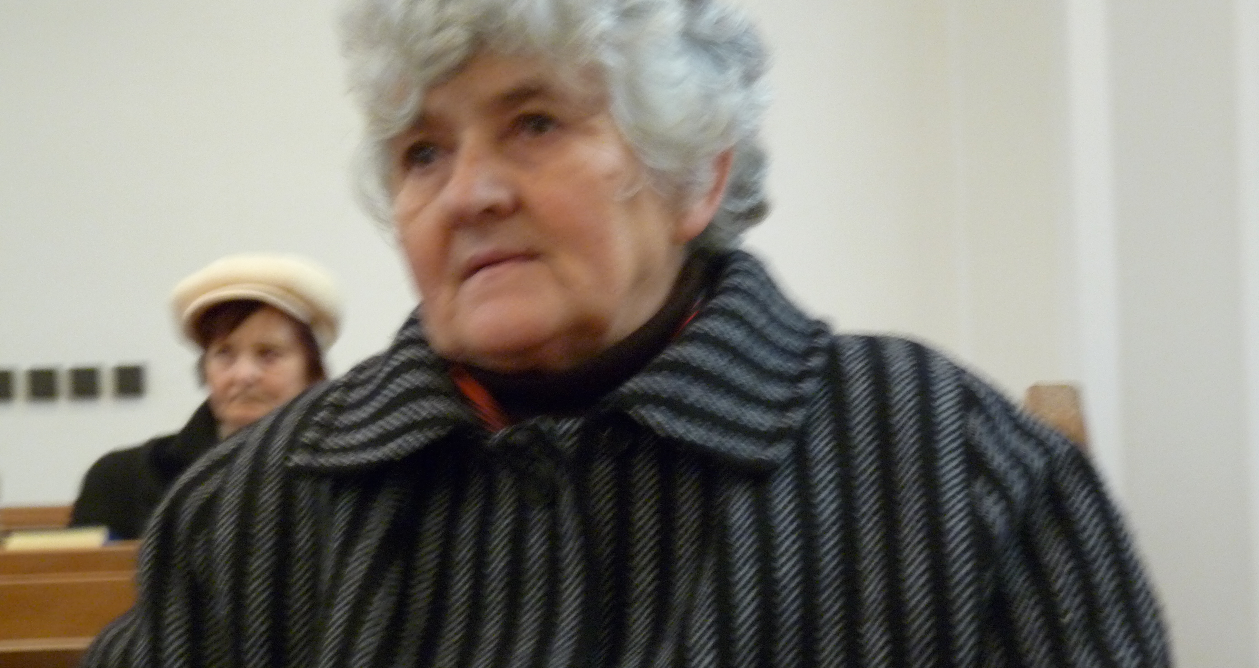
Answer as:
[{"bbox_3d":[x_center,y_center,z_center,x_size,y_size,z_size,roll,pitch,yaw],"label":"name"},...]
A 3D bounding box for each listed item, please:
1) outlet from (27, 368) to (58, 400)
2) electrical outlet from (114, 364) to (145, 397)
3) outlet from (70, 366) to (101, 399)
[{"bbox_3d":[-1.417,0.123,6.850,0.079,0.080,0.018,-2,-3,0],"label":"outlet"},{"bbox_3d":[-1.208,0.115,6.850,0.079,0.080,0.018,-2,-3,0],"label":"electrical outlet"},{"bbox_3d":[-1.314,0.119,6.850,0.079,0.080,0.018,-2,-3,0],"label":"outlet"}]

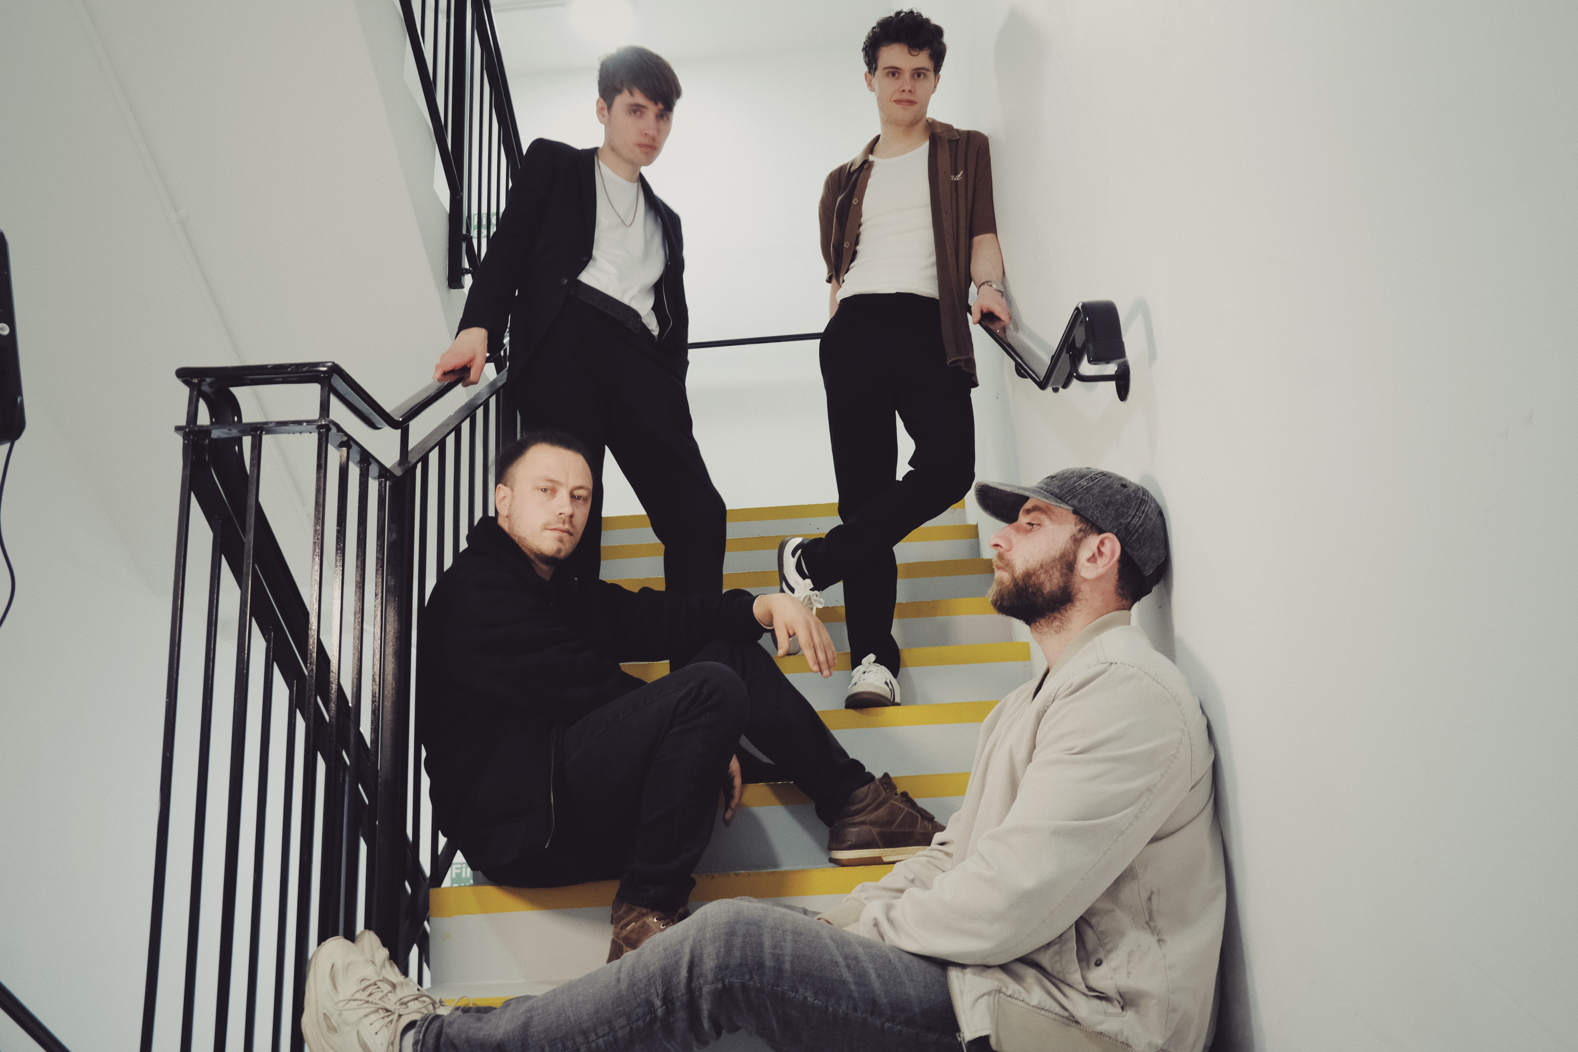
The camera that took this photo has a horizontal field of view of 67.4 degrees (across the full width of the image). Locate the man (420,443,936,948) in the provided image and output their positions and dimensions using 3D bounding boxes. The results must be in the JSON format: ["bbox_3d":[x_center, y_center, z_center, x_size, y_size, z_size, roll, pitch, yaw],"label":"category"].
[{"bbox_3d":[-0.202,0.290,2.186,0.970,1.000,0.562,-9,-15,22],"label":"man"}]

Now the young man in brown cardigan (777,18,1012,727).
[{"bbox_3d":[0.239,-0.427,2.931,0.616,1.753,0.380,-4,-14,5],"label":"young man in brown cardigan"}]

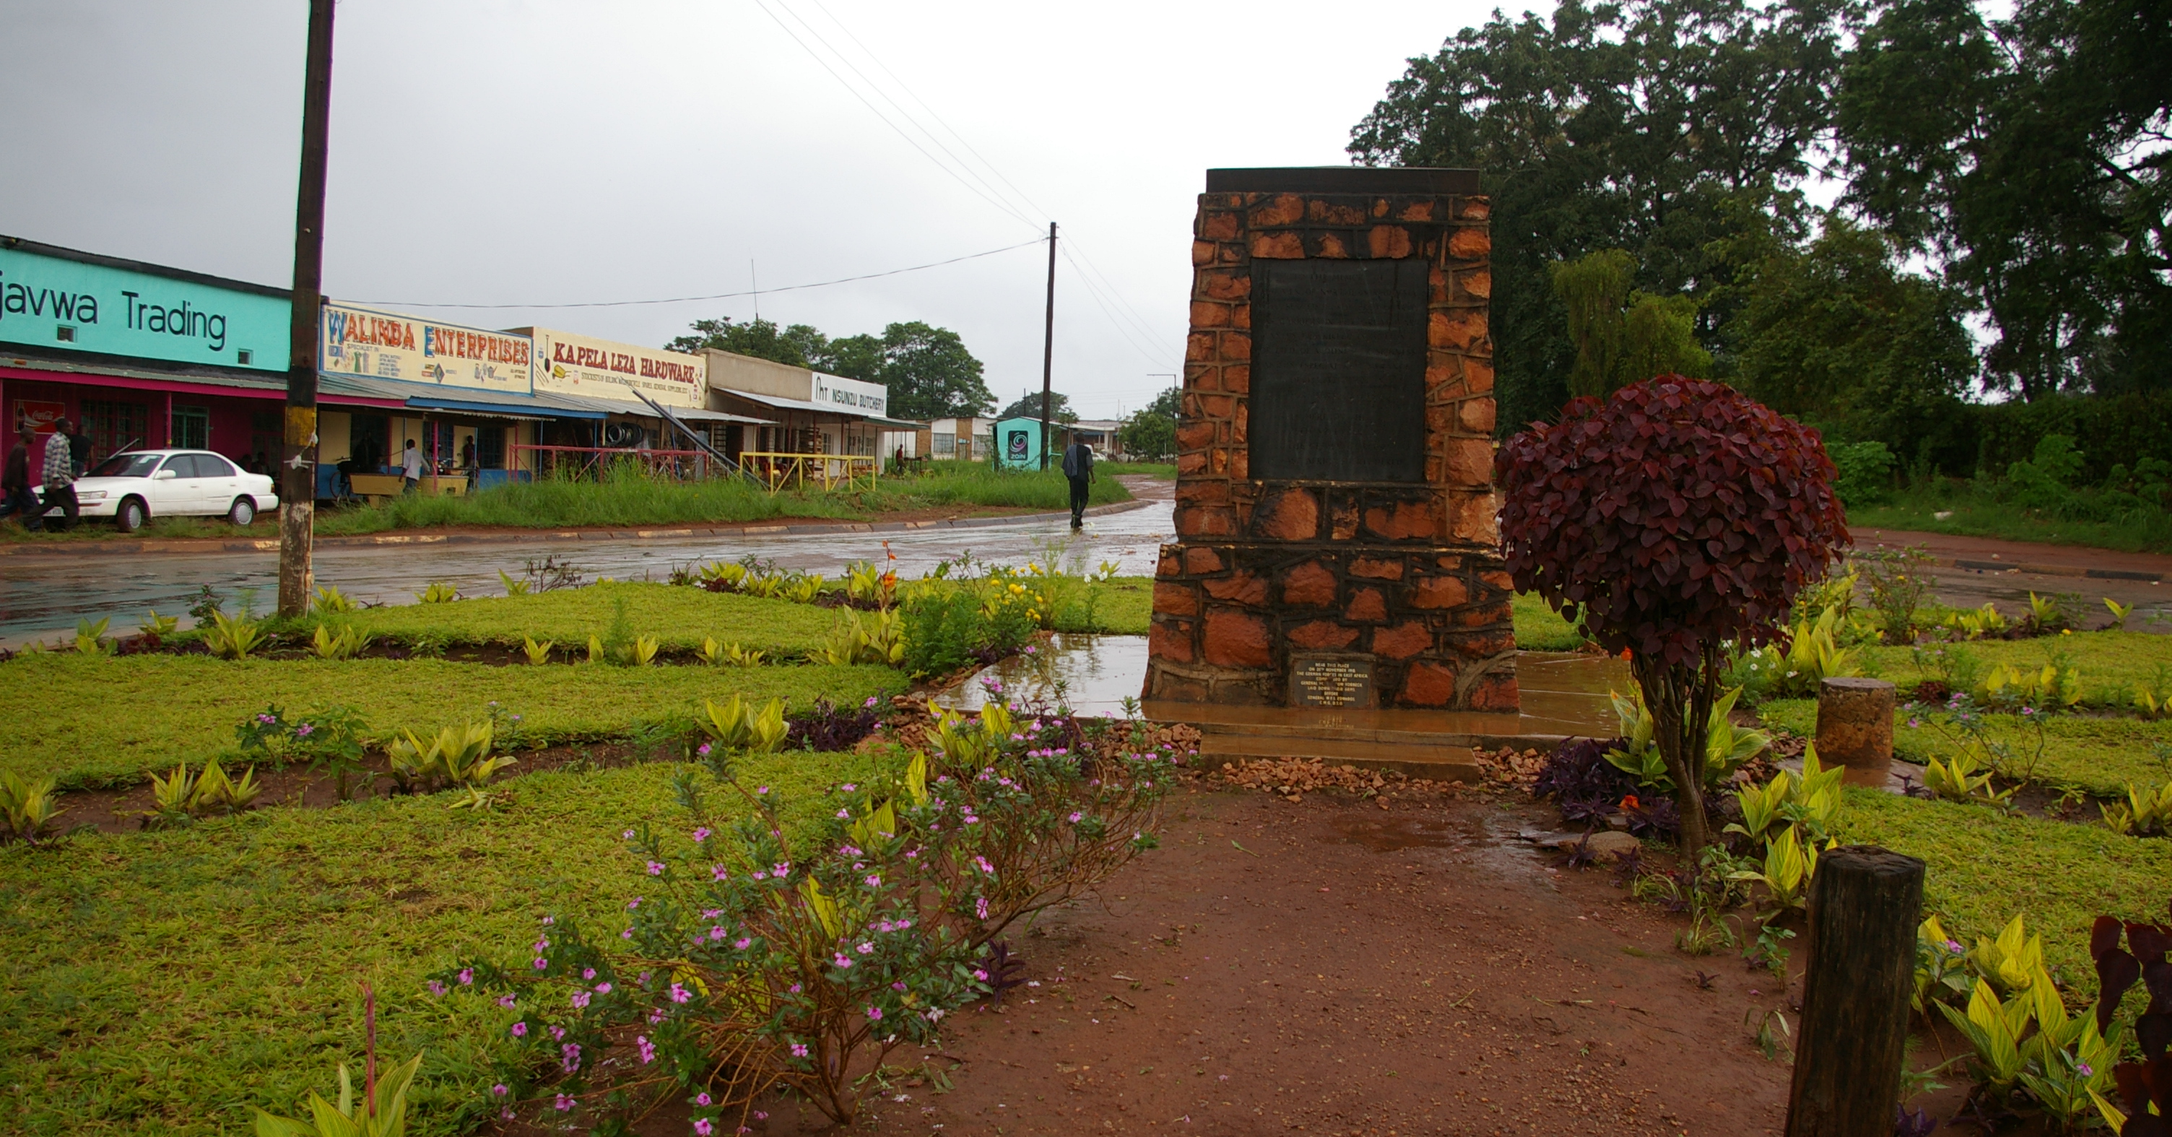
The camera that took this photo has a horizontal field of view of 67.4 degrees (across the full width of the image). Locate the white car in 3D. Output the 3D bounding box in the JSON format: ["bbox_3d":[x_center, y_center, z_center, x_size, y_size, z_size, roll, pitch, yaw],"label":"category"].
[{"bbox_3d":[-16.620,-1.400,29.150,1.690,1.380,4.250,2,4,17],"label":"white car"}]

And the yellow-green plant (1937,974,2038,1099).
[{"bbox_3d":[2.349,1.213,4.226,0.253,0.287,0.240,4,5,30],"label":"yellow-green plant"}]

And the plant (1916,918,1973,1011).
[{"bbox_3d":[2.301,1.058,4.374,0.165,0.251,0.148,3,4,28],"label":"plant"}]

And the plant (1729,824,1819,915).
[{"bbox_3d":[2.540,1.097,6.010,0.323,0.280,0.307,3,4,23],"label":"plant"}]

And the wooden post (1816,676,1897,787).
[{"bbox_3d":[3.729,0.729,7.884,0.362,0.420,0.362,2,4,25],"label":"wooden post"}]

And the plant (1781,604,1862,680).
[{"bbox_3d":[5.073,0.520,11.200,0.530,0.470,0.460,3,4,24],"label":"plant"}]

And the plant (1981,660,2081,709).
[{"bbox_3d":[5.860,0.711,10.091,0.621,0.284,0.435,3,4,30],"label":"plant"}]

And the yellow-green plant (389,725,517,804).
[{"bbox_3d":[-2.806,0.831,7.197,0.547,0.277,0.519,0,4,-21],"label":"yellow-green plant"}]

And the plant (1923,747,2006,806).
[{"bbox_3d":[3.873,0.906,7.178,0.360,0.225,0.324,3,4,29],"label":"plant"}]

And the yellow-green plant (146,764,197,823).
[{"bbox_3d":[-3.523,0.857,6.269,0.203,0.223,0.183,-1,4,-29],"label":"yellow-green plant"}]

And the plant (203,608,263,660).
[{"bbox_3d":[-5.861,0.436,11.174,0.396,0.294,0.376,0,5,-28],"label":"plant"}]

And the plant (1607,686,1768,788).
[{"bbox_3d":[2.755,0.760,7.464,0.741,0.444,0.593,2,4,20],"label":"plant"}]

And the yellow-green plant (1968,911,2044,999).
[{"bbox_3d":[2.489,1.056,4.396,0.207,0.257,0.186,3,4,30],"label":"yellow-green plant"}]

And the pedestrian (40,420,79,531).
[{"bbox_3d":[-15.922,-1.453,25.200,0.650,1.720,0.500,-1,4,-35],"label":"pedestrian"}]

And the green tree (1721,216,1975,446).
[{"bbox_3d":[22.013,-5.746,47.671,7.555,9.073,7.177,3,4,24],"label":"green tree"}]

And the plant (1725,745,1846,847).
[{"bbox_3d":[2.691,0.852,6.241,0.440,0.330,0.400,3,4,24],"label":"plant"}]

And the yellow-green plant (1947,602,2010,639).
[{"bbox_3d":[8.610,0.504,15.682,0.587,0.301,0.558,4,5,29],"label":"yellow-green plant"}]

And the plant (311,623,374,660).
[{"bbox_3d":[-5.158,0.495,11.295,0.423,0.200,0.402,0,4,-25],"label":"plant"}]

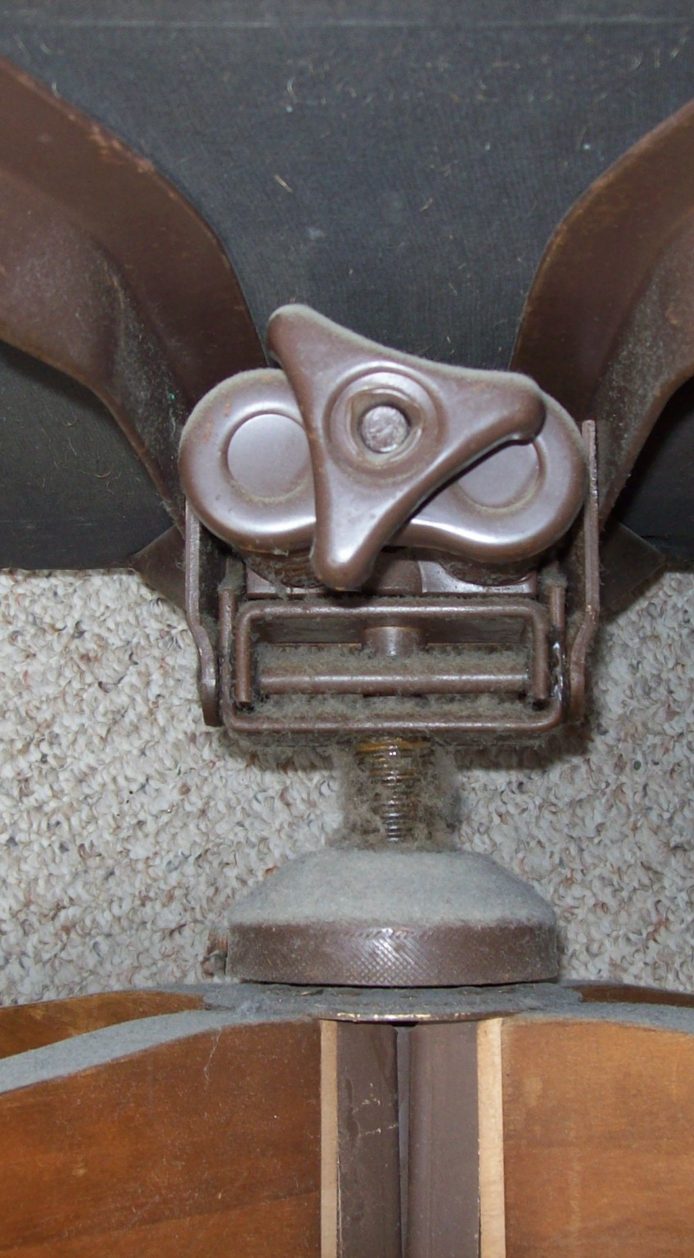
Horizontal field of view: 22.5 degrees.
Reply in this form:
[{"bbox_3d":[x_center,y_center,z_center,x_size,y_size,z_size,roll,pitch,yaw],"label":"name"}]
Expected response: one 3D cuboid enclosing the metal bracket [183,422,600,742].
[{"bbox_3d":[0.013,-0.009,0.465,0.103,0.080,0.078,0,83,2],"label":"metal bracket"}]

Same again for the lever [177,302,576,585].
[{"bbox_3d":[0.009,-0.035,0.371,0.090,0.048,0.058,0,83,2],"label":"lever"}]

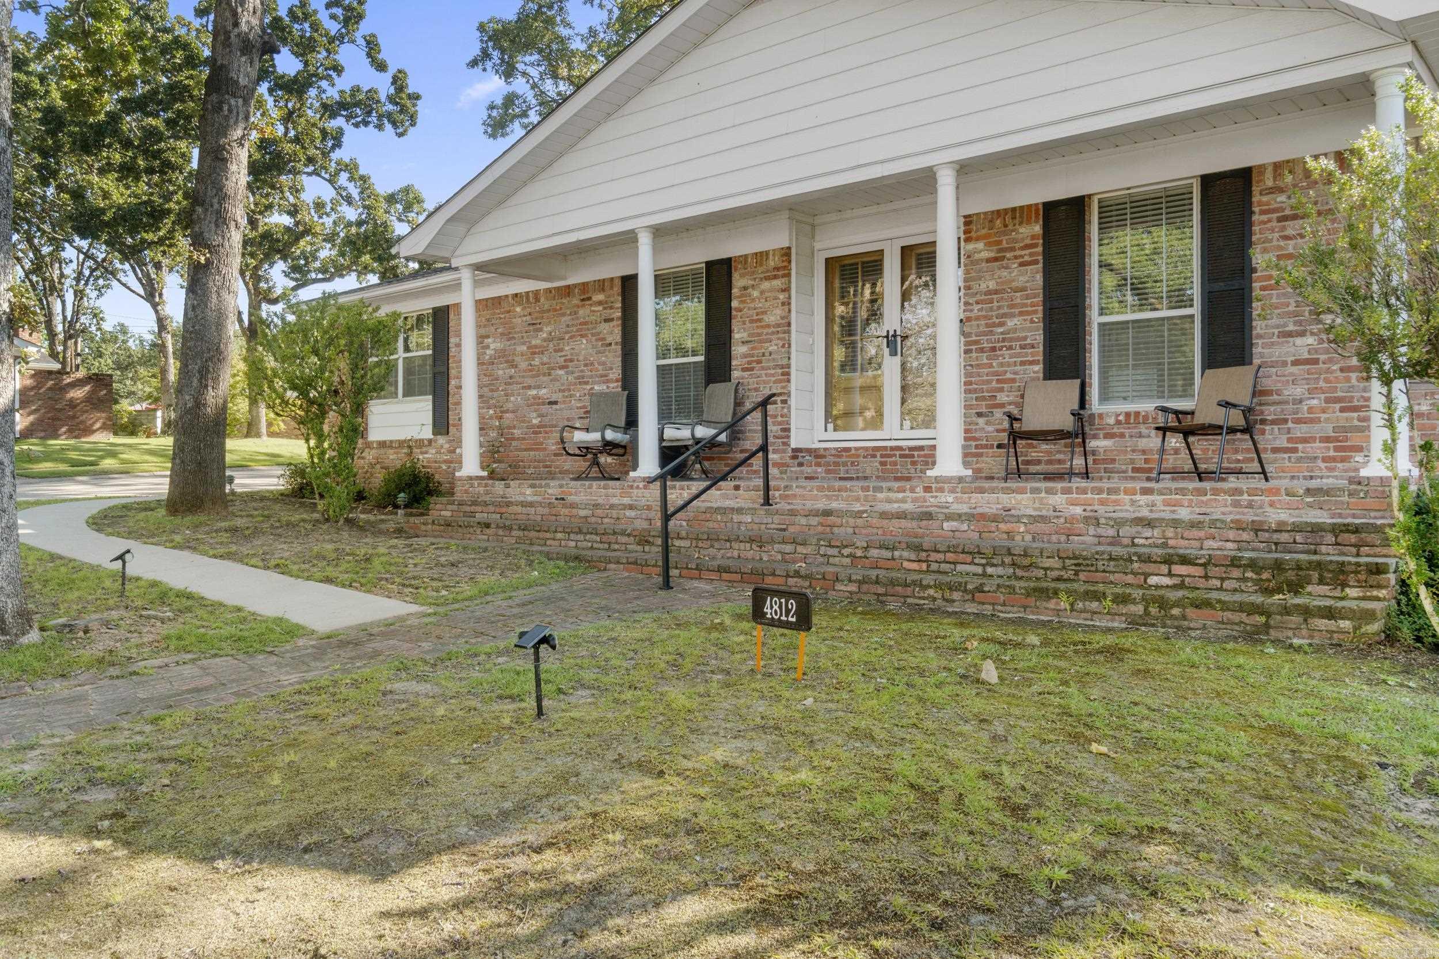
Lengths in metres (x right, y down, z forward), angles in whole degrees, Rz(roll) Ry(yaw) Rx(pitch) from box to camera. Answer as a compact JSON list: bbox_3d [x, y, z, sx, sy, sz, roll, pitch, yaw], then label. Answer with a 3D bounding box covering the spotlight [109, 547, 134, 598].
[{"bbox_3d":[-4.125,0.647,7.450,0.150,0.335,0.130,0,0,-31],"label":"spotlight"}]

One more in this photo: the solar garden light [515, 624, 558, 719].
[{"bbox_3d":[-0.659,0.696,3.920,0.140,0.330,0.130,0,0,45],"label":"solar garden light"}]

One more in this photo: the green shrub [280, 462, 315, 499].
[{"bbox_3d":[-6.120,0.017,15.900,0.800,0.560,0.750,0,0,41],"label":"green shrub"}]

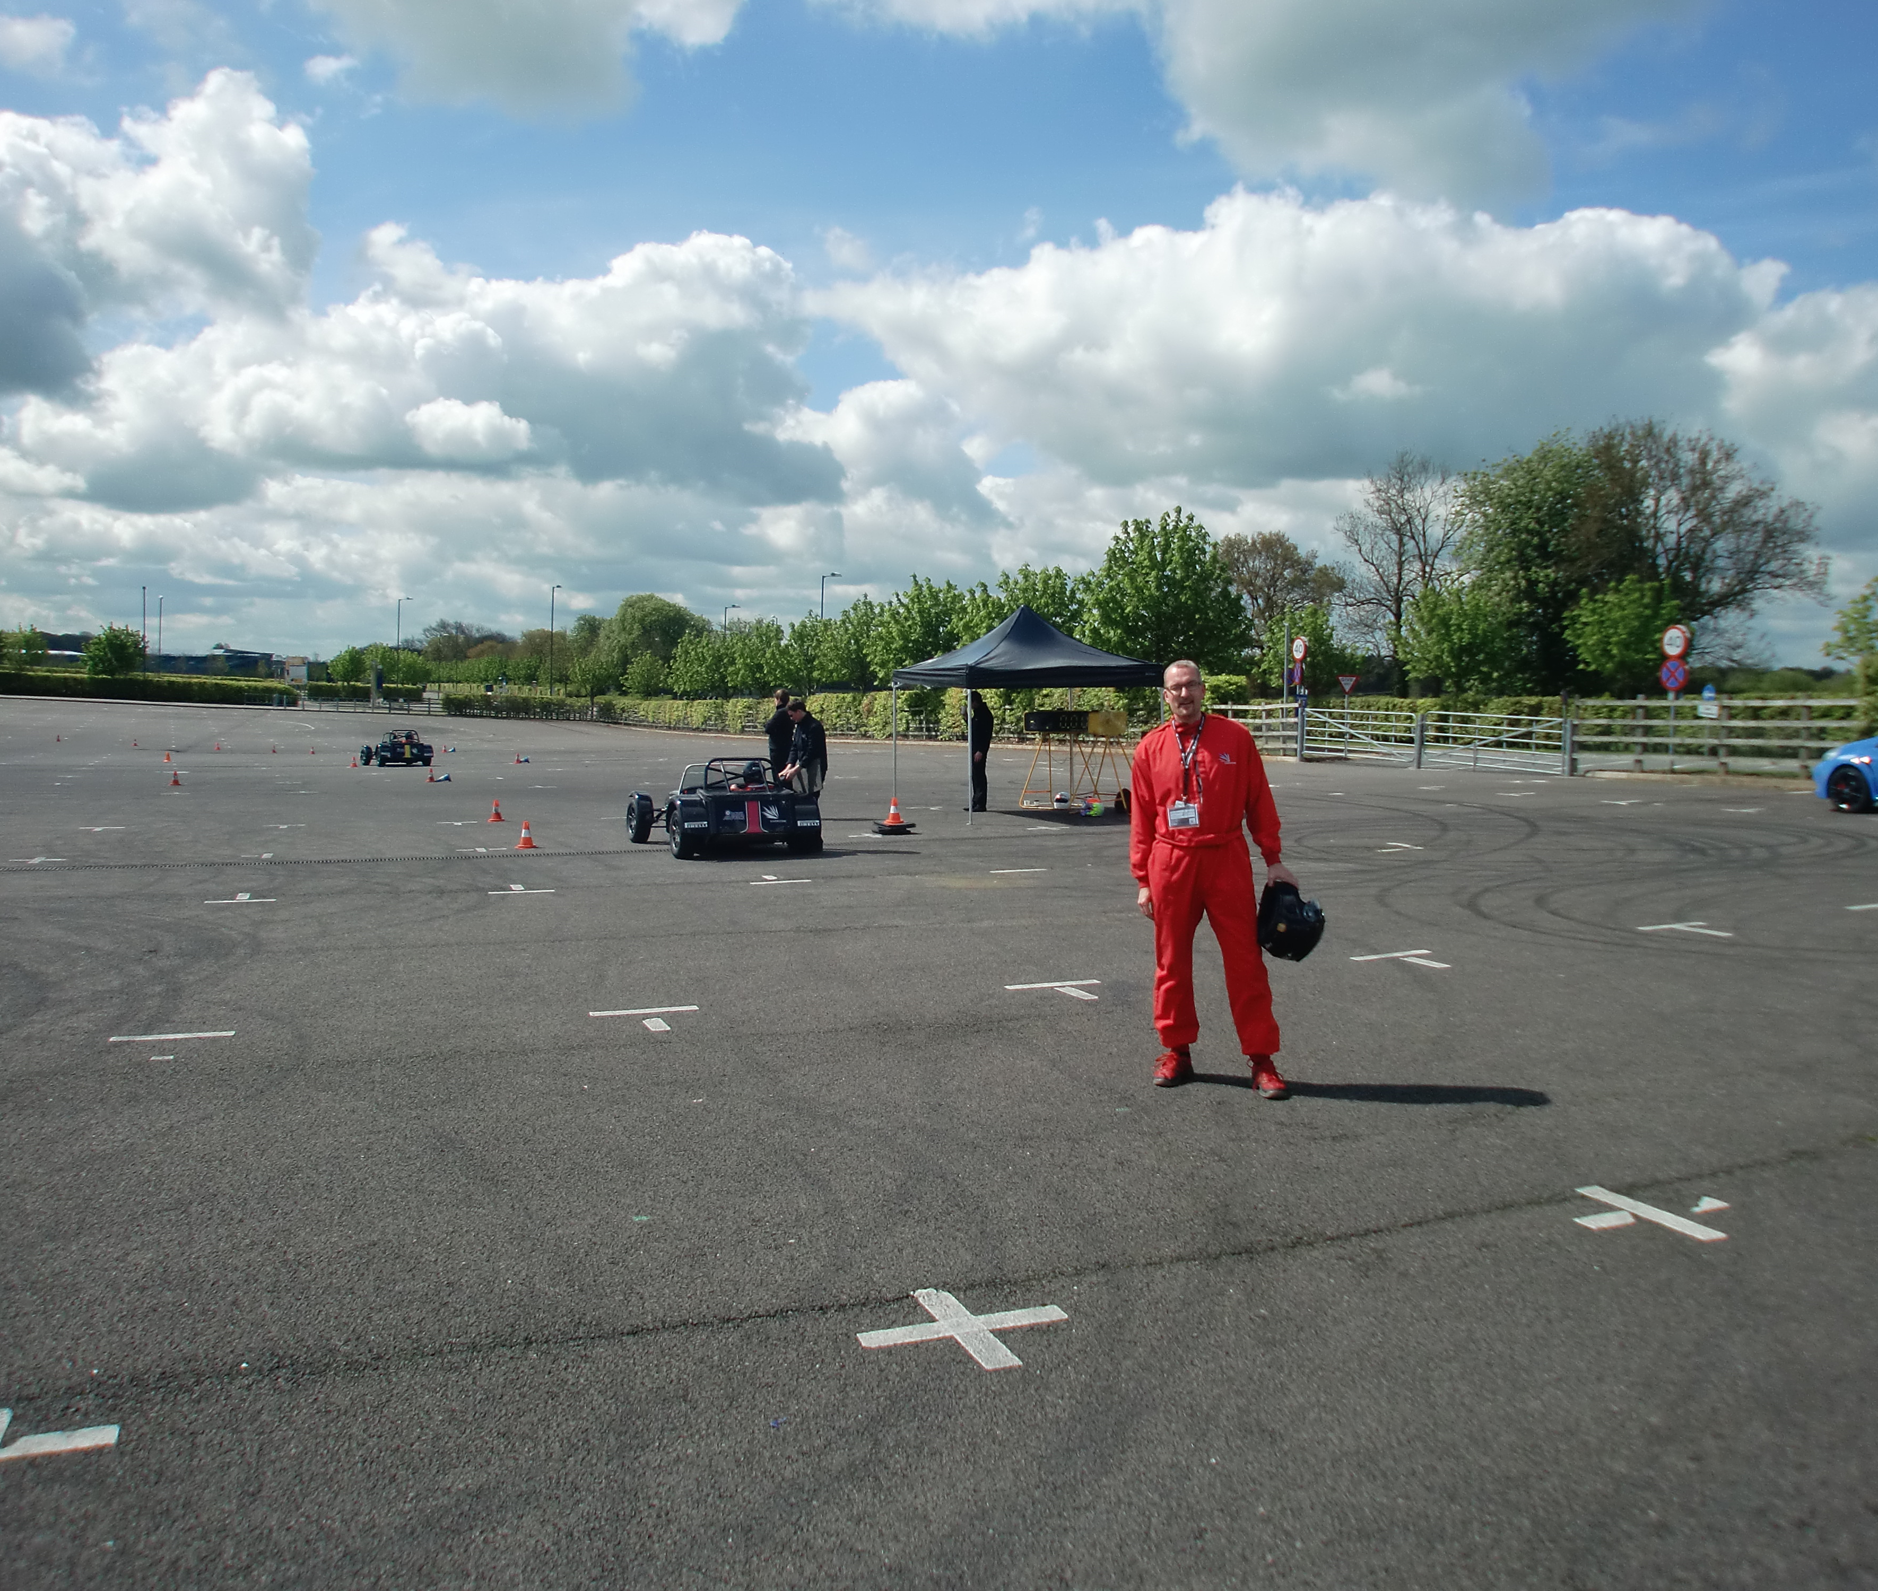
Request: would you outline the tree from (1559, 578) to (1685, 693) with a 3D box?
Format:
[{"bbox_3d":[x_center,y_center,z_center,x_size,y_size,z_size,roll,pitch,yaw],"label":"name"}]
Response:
[{"bbox_3d":[19.737,-3.828,46.000,3.300,5.024,3.300,0,3,0],"label":"tree"}]

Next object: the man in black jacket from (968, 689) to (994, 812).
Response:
[{"bbox_3d":[0.592,-0.666,23.700,0.420,1.790,0.500,-1,3,-13],"label":"man in black jacket"}]

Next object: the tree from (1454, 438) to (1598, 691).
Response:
[{"bbox_3d":[25.074,-9.018,68.000,6.600,12.873,6.600,0,3,0],"label":"tree"}]

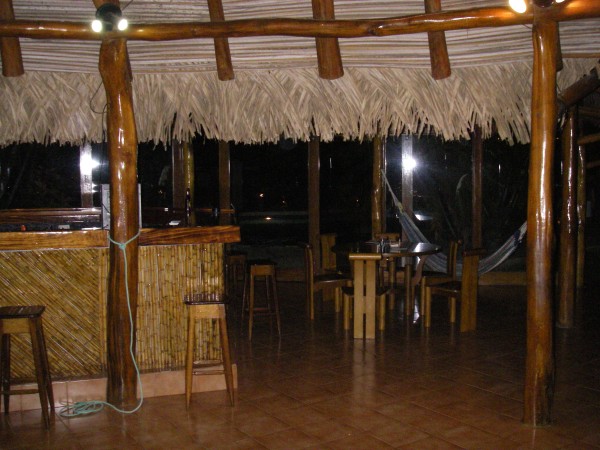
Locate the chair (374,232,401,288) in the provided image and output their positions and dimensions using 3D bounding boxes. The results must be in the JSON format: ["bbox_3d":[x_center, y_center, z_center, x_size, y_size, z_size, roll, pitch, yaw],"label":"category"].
[{"bbox_3d":[1.130,0.546,8.442,0.460,0.845,0.490,1,5,7],"label":"chair"}]

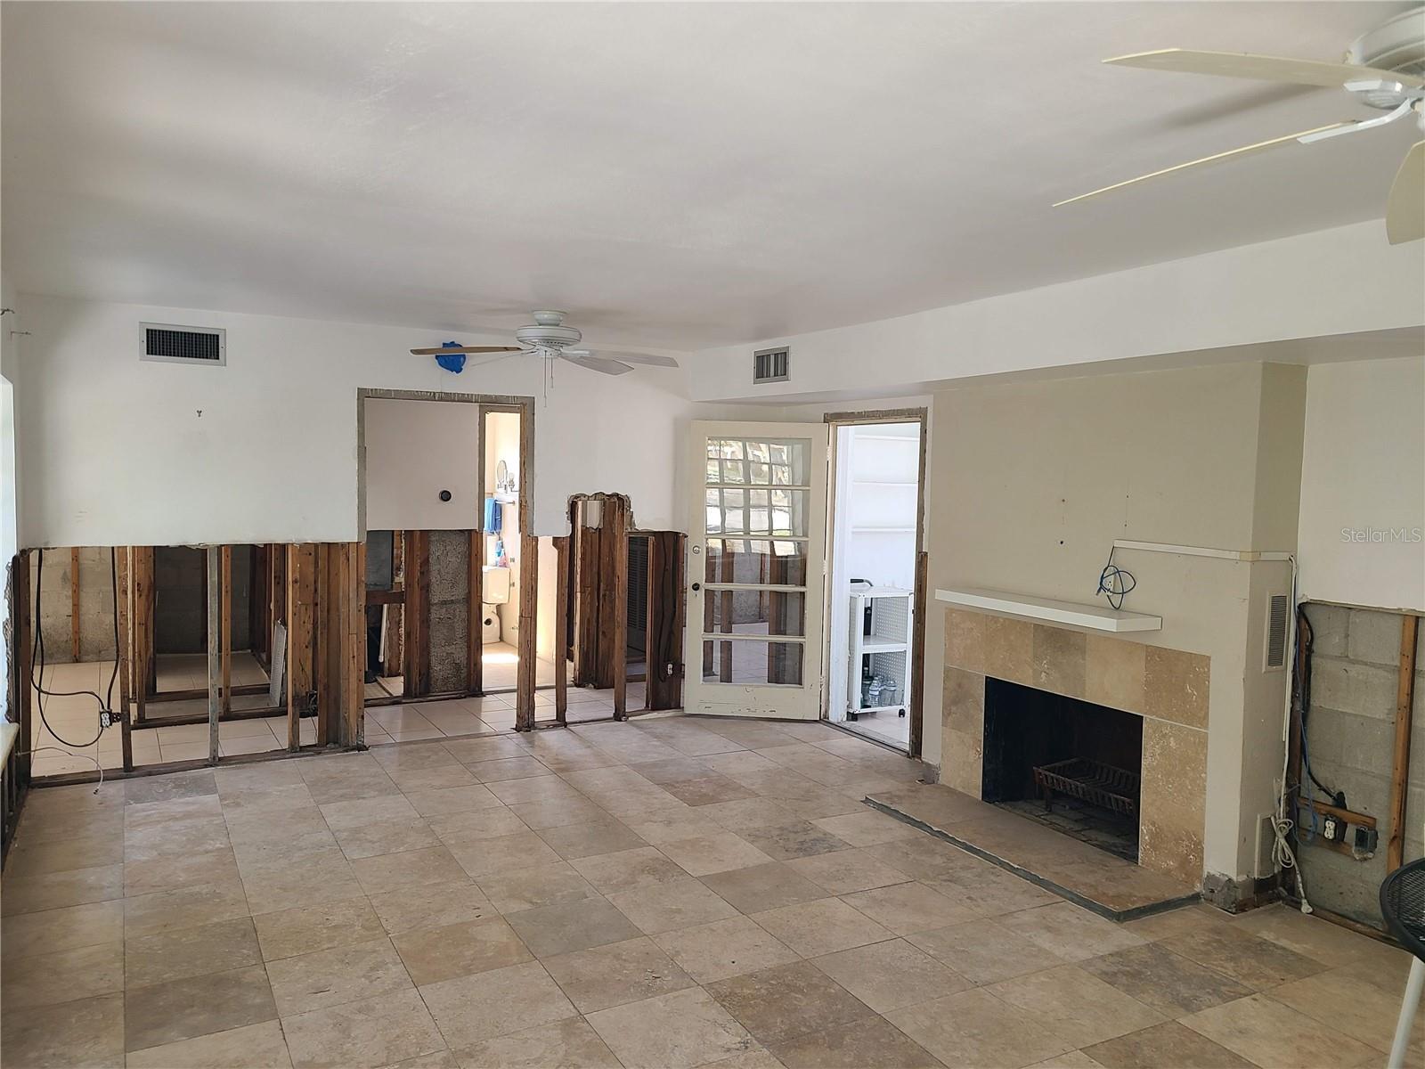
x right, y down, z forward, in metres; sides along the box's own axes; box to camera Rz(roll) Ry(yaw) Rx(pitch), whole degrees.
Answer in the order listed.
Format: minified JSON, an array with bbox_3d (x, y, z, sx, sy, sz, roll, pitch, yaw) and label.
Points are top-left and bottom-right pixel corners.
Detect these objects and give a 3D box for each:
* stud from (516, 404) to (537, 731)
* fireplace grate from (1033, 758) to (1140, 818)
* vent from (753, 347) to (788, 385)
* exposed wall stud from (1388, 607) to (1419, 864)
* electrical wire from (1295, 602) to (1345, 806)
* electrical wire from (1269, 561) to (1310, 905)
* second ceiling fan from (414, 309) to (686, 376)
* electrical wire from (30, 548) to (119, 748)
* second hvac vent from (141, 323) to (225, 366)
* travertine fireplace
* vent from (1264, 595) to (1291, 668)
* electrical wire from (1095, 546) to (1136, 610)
[{"bbox_3d":[-1.178,0.210,6.803,0.086,2.060,0.096,-1,4,-28],"label":"stud"},{"bbox_3d":[1.931,1.288,5.257,0.384,0.207,0.636,-1,4,-28],"label":"fireplace grate"},{"bbox_3d":[0.345,-1.008,6.403,0.030,0.202,0.414,-1,4,-28],"label":"vent"},{"bbox_3d":[2.529,0.850,3.927,0.030,1.131,0.042,-1,4,-28],"label":"exposed wall stud"},{"bbox_3d":[2.372,0.665,4.168,0.061,0.742,0.212,-1,4,-28],"label":"electrical wire"},{"bbox_3d":[2.276,0.772,4.210,0.106,1.374,0.111,-1,4,-28],"label":"electrical wire"},{"bbox_3d":[-0.826,-1.006,5.457,1.323,0.273,1.323,-1,4,-28],"label":"second ceiling fan"},{"bbox_3d":[-3.344,0.593,5.619,0.394,1.045,0.086,-1,4,-28],"label":"electrical wire"},{"bbox_3d":[-2.829,-1.012,5.715,0.416,0.198,0.030,-1,4,-28],"label":"second hvac vent"},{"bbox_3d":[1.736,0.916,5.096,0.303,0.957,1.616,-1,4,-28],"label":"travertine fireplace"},{"bbox_3d":[2.244,0.386,4.236,0.129,0.313,0.020,-1,4,-28],"label":"vent"},{"bbox_3d":[1.757,0.192,4.693,0.071,0.288,0.197,-1,4,-28],"label":"electrical wire"}]

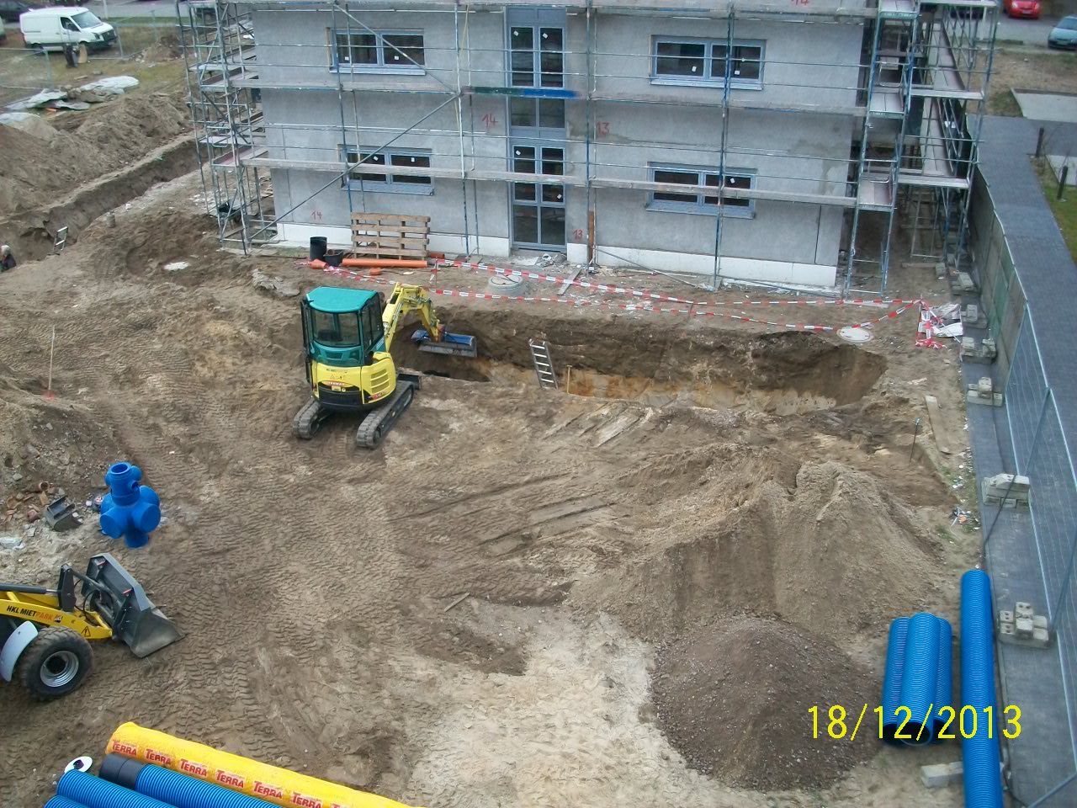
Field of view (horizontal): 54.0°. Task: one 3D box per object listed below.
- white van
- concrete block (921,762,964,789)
[{"bbox_3d":[-28.044,-22.269,63.039,5.600,2.500,2.000,8,28,17],"label":"white van"},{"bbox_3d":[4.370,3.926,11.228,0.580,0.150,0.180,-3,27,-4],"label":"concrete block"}]

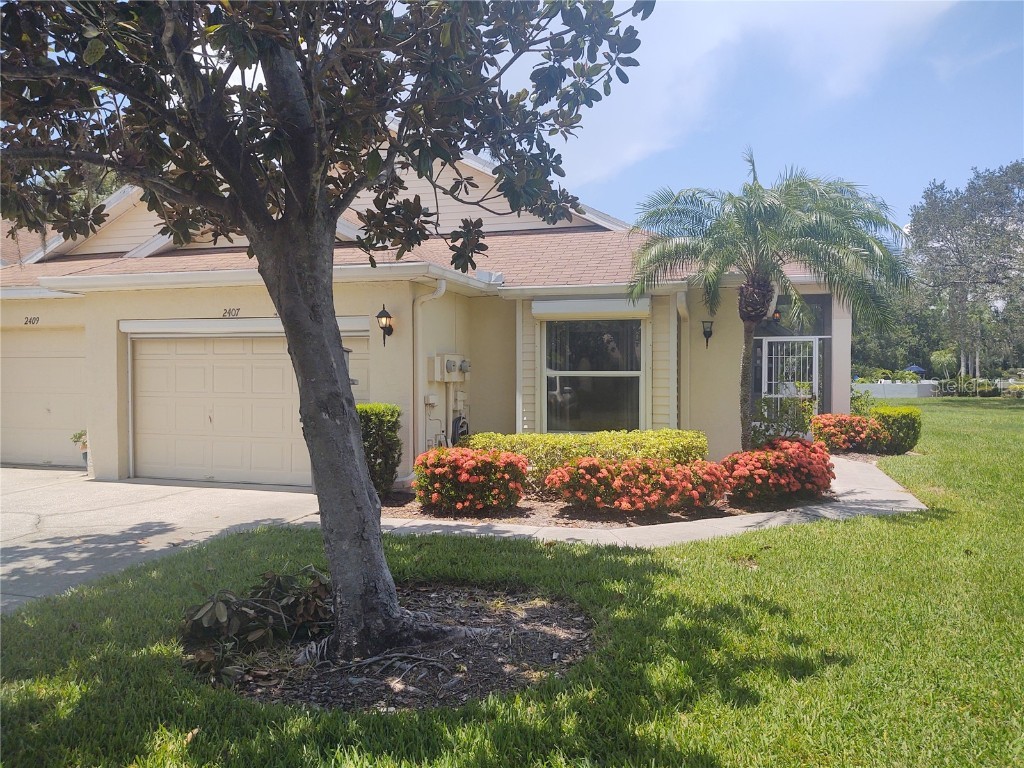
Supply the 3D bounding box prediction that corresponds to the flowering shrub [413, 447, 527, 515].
[{"bbox_3d":[-0.470,1.018,8.905,1.250,0.630,1.000,0,2,5],"label":"flowering shrub"}]

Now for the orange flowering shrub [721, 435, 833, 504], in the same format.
[{"bbox_3d":[3.230,1.004,9.885,1.380,0.600,1.300,0,2,15],"label":"orange flowering shrub"}]

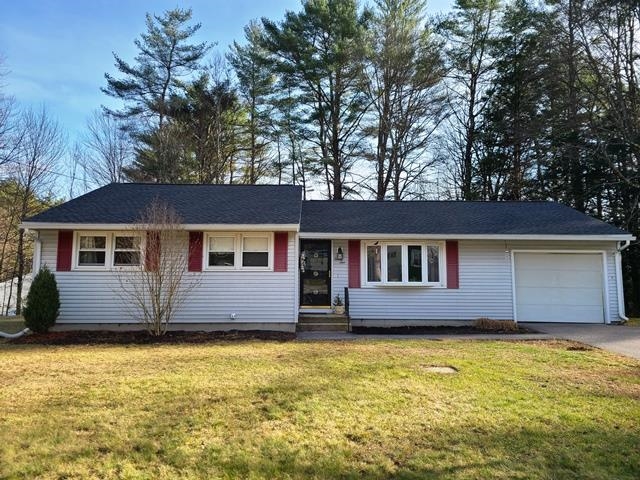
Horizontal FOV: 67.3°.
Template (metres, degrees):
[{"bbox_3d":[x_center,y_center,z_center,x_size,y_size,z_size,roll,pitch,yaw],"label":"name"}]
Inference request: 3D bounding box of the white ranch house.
[{"bbox_3d":[0.899,0.407,17.235,17.100,4.900,10.200,0,-6,-2],"label":"white ranch house"}]

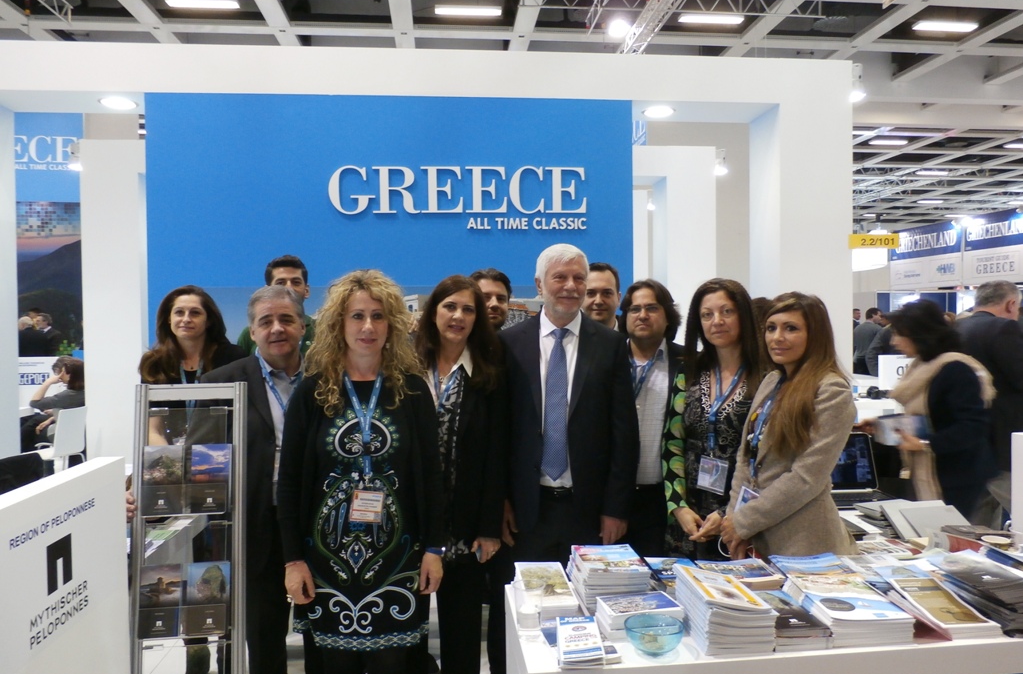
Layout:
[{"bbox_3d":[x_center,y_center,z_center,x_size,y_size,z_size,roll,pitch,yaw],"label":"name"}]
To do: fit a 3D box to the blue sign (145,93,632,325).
[{"bbox_3d":[-0.526,0.186,3.543,2.250,2.620,0.100,-1,1,-6],"label":"blue sign"}]

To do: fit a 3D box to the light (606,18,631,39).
[{"bbox_3d":[1.708,-4.924,11.798,0.300,0.300,0.300,0,1,12],"label":"light"}]

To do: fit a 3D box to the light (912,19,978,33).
[{"bbox_3d":[10.054,-7.193,17.122,1.480,0.090,0.360,-1,1,-6],"label":"light"}]

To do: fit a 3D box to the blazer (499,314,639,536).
[{"bbox_3d":[0.194,0.302,2.520,0.490,0.770,0.290,0,1,12],"label":"blazer"}]

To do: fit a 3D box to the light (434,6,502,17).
[{"bbox_3d":[-0.927,-7.029,15.935,1.480,0.090,0.360,-1,1,-6],"label":"light"}]

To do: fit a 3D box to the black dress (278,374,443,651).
[{"bbox_3d":[-0.476,0.553,2.330,0.500,0.880,0.300,-1,1,-9],"label":"black dress"}]

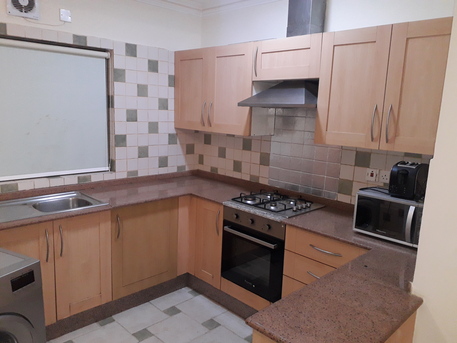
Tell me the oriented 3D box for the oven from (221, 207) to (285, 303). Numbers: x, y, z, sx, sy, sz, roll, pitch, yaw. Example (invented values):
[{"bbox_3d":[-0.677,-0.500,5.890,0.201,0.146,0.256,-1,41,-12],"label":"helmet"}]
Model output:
[{"bbox_3d":[0.354,0.573,2.814,0.575,0.596,0.598,-8,14,-44],"label":"oven"}]

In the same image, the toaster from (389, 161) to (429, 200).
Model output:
[{"bbox_3d":[1.096,0.047,2.065,0.265,0.195,0.165,-6,13,-38],"label":"toaster"}]

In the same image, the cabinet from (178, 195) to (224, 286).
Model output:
[{"bbox_3d":[-0.007,0.554,3.197,0.585,0.722,0.441,-8,14,-44],"label":"cabinet"}]

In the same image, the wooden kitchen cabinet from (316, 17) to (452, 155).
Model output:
[{"bbox_3d":[1.036,-0.501,2.202,0.335,0.728,0.893,-8,14,-44],"label":"wooden kitchen cabinet"}]

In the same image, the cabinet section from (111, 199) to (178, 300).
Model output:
[{"bbox_3d":[-0.841,0.552,3.035,0.610,0.720,0.578,-8,14,-44],"label":"cabinet section"}]

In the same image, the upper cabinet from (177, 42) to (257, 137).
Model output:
[{"bbox_3d":[-0.060,-0.735,3.279,0.335,0.737,1.008,-8,14,-44],"label":"upper cabinet"}]

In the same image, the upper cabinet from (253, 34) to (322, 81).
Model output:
[{"bbox_3d":[0.516,-0.826,2.683,0.335,0.300,0.602,-8,14,-44],"label":"upper cabinet"}]

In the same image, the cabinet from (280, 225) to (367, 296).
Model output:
[{"bbox_3d":[0.783,0.716,2.421,0.585,0.722,0.590,-8,14,-44],"label":"cabinet"}]

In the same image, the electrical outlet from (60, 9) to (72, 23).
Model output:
[{"bbox_3d":[-1.232,-1.182,2.706,0.086,0.086,0.018,-8,14,-44],"label":"electrical outlet"}]

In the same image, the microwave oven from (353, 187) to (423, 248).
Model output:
[{"bbox_3d":[1.038,0.262,2.111,0.340,0.250,0.443,-7,14,-43],"label":"microwave oven"}]

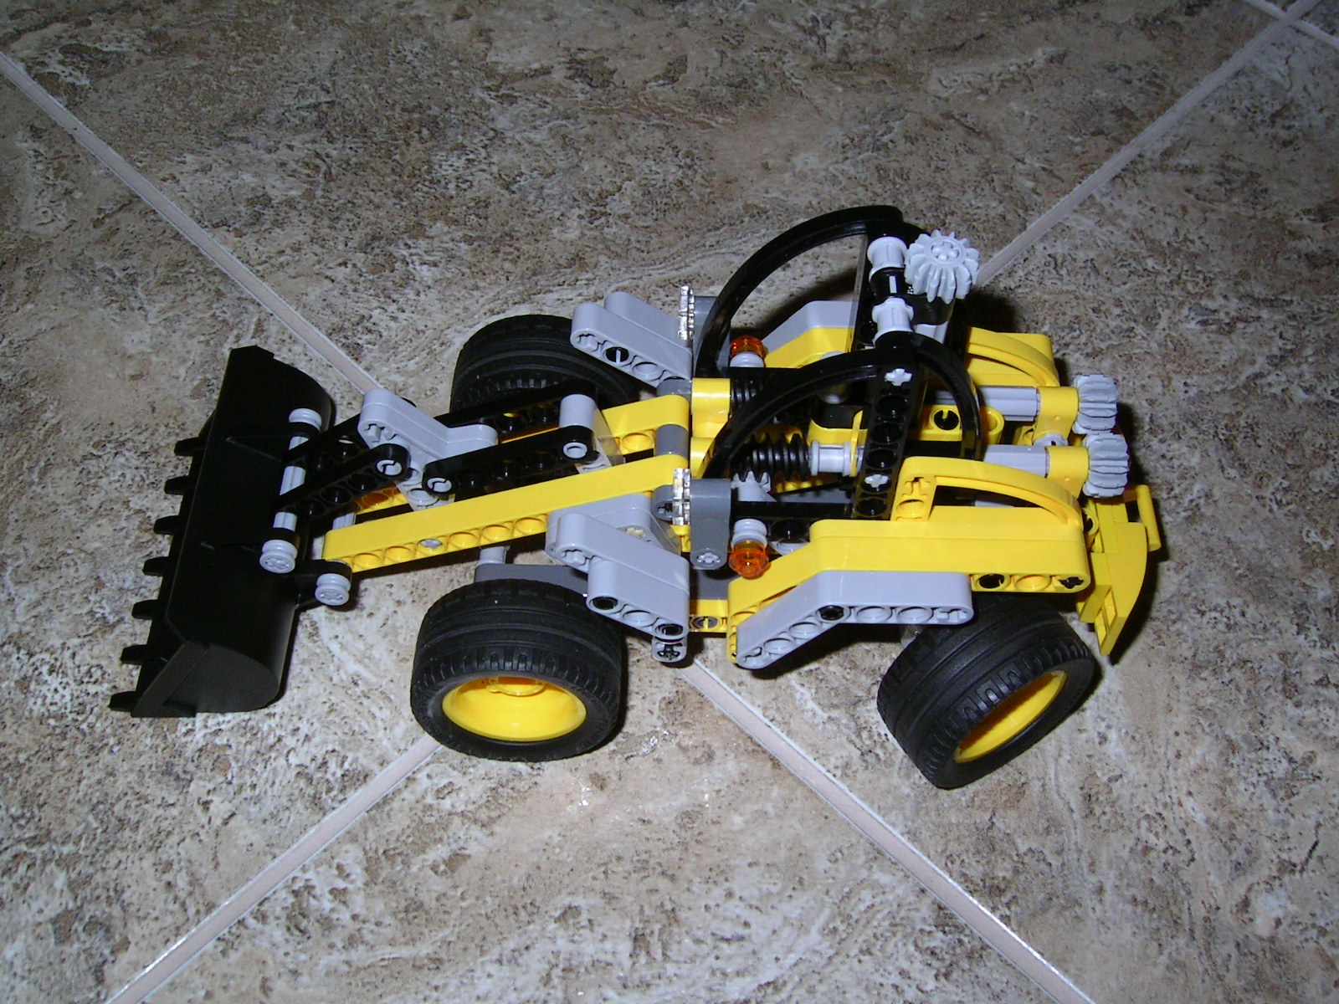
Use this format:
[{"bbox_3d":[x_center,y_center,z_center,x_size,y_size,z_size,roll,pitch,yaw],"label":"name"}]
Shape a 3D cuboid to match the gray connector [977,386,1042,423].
[{"bbox_3d":[0.069,-0.021,0.292,0.015,0.007,0.007,1,54,0],"label":"gray connector"}]

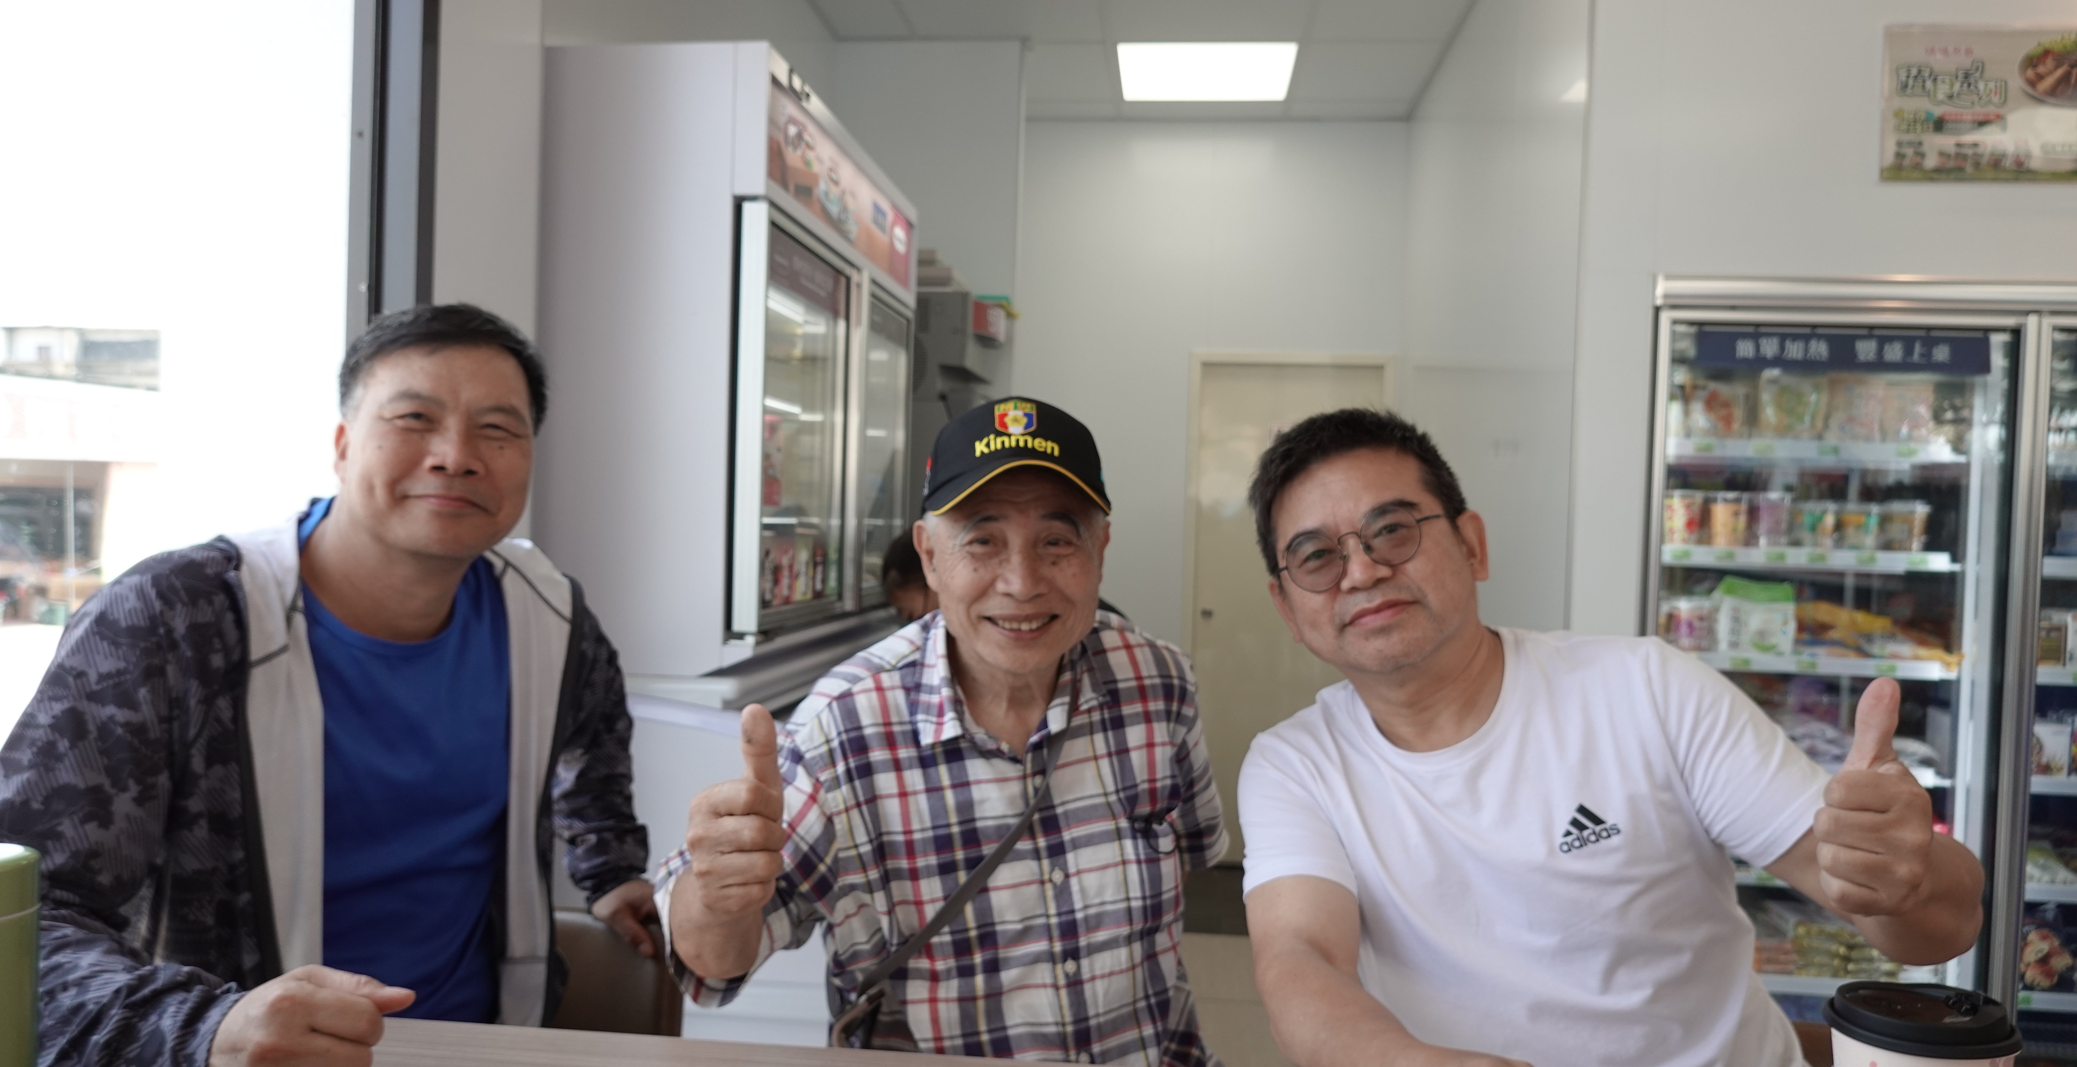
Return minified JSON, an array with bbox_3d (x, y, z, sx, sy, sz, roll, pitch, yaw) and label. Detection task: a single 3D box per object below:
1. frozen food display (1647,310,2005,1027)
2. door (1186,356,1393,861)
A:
[{"bbox_3d":[1.504,0.310,2.650,0.678,1.464,0.060,2,1,6],"label":"frozen food display"},{"bbox_3d":[0.910,0.294,5.171,0.750,1.916,0.080,2,1,6],"label":"door"}]

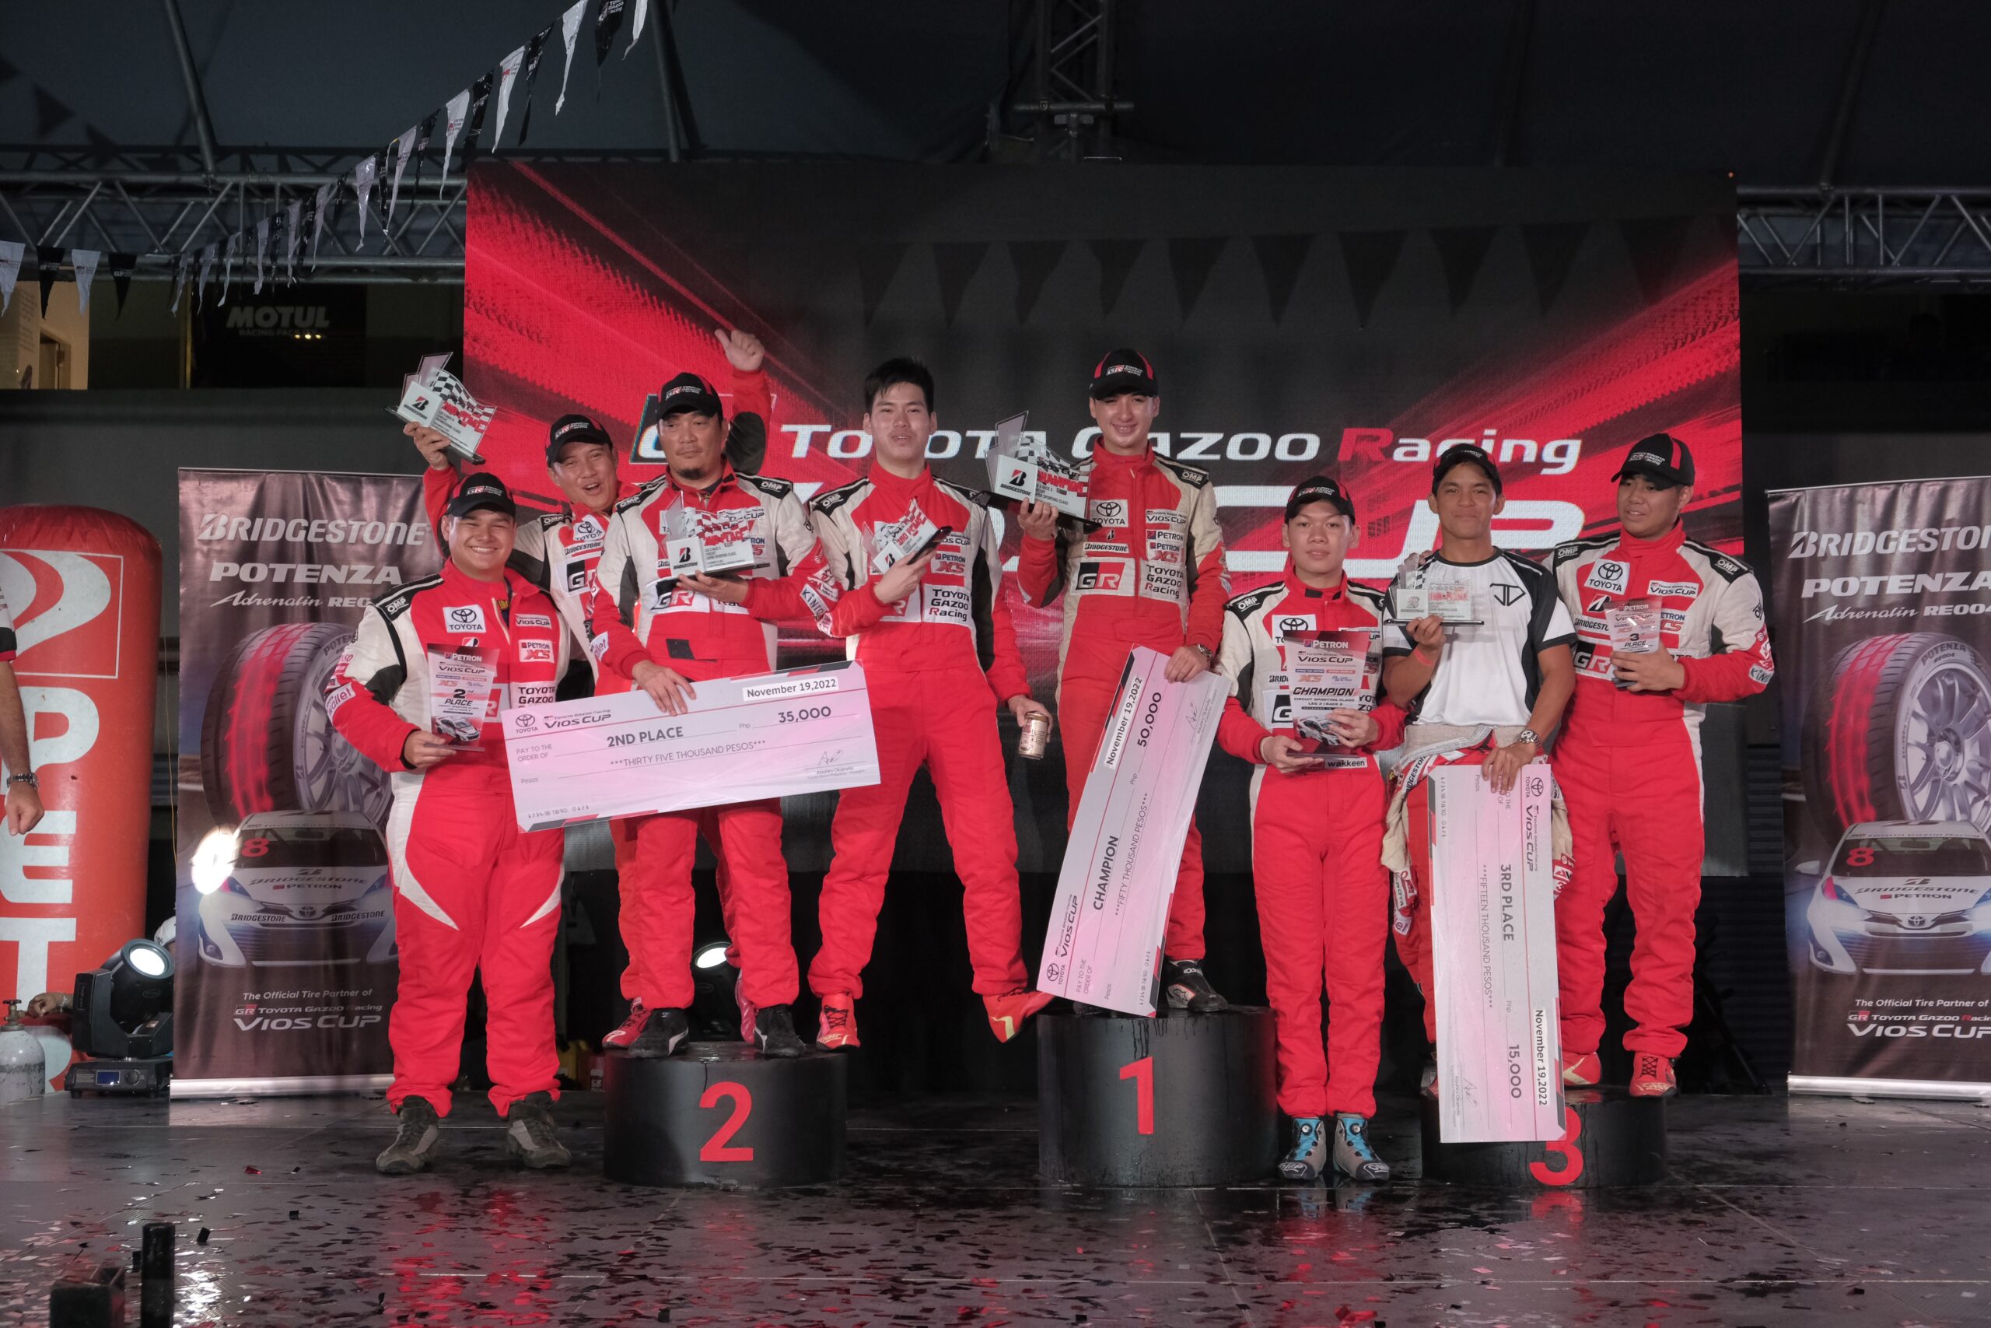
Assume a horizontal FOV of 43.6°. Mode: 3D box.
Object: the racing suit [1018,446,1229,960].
[{"bbox_3d":[0.320,0.097,6.190,0.528,1.299,0.380,0,-4,7],"label":"racing suit"}]

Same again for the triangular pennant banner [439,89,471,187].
[{"bbox_3d":[-1.706,-1.629,7.831,0.040,0.300,0.220,2,-4,-28],"label":"triangular pennant banner"}]

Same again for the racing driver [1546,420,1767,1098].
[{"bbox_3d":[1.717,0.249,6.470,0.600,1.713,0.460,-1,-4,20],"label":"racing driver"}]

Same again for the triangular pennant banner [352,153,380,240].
[{"bbox_3d":[-2.233,-1.635,8.831,0.040,0.300,0.220,2,-4,-28],"label":"triangular pennant banner"}]

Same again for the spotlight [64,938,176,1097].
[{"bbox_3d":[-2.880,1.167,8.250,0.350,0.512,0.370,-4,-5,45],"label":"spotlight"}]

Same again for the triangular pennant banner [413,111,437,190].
[{"bbox_3d":[-1.826,-1.626,7.950,0.050,0.290,0.190,2,-4,-29],"label":"triangular pennant banner"}]

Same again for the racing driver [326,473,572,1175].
[{"bbox_3d":[-1.397,0.388,6.343,0.639,1.768,0.430,2,-4,-22],"label":"racing driver"}]

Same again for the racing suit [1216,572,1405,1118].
[{"bbox_3d":[0.796,0.454,6.360,0.460,1.360,0.360,0,-4,3],"label":"racing suit"}]

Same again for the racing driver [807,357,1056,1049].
[{"bbox_3d":[-0.167,0.089,6.451,0.640,1.787,0.460,0,-4,-2],"label":"racing driver"}]

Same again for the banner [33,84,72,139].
[{"bbox_3d":[-4.284,-2.509,11.300,0.190,0.230,0.040,14,1,0],"label":"banner"}]

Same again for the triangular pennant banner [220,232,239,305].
[{"bbox_3d":[-3.336,-1.709,10.836,0.040,0.300,0.220,2,-4,-28],"label":"triangular pennant banner"}]

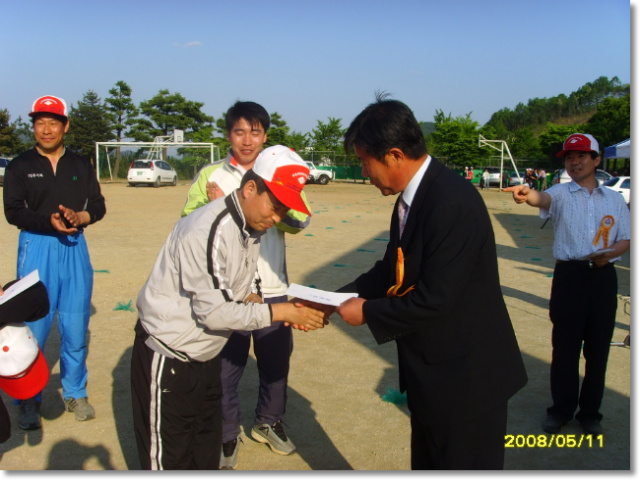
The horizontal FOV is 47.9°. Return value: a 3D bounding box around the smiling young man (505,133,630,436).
[{"bbox_3d":[1.364,0.242,3.902,0.680,1.650,0.680,3,6,13],"label":"smiling young man"}]

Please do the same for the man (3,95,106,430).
[{"bbox_3d":[-1.433,0.110,3.915,0.560,1.770,0.450,-1,6,-20],"label":"man"}]

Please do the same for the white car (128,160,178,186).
[{"bbox_3d":[-10.071,-4.107,43.836,1.760,1.580,4.350,2,6,6],"label":"white car"}]

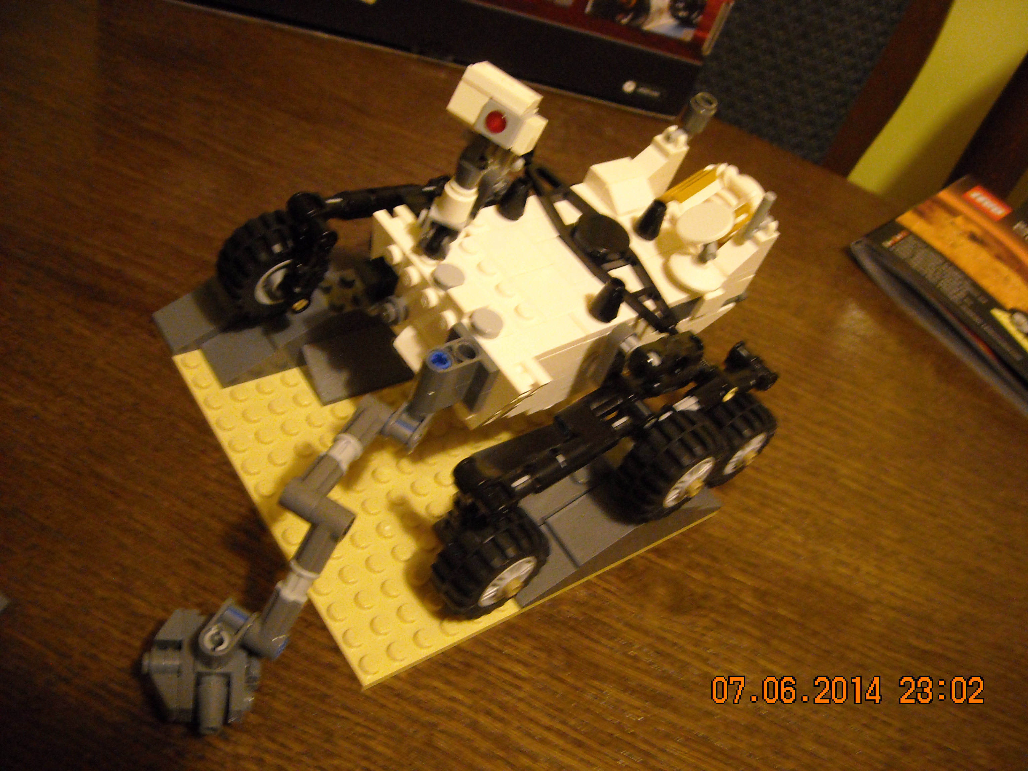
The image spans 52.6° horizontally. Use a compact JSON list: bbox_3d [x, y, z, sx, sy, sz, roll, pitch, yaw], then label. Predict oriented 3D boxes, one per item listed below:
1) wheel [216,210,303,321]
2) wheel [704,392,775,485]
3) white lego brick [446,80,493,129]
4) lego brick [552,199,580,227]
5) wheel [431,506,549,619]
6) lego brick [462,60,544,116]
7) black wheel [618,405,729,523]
[{"bbox_3d":[-0.067,-0.034,0.292,0.030,0.030,0.015,-22,61,-35],"label":"wheel"},{"bbox_3d":[0.067,0.017,0.322,0.030,0.030,0.015,-24,62,-36],"label":"wheel"},{"bbox_3d":[-0.008,-0.062,0.228,0.008,0.008,0.007,35,32,9],"label":"white lego brick"},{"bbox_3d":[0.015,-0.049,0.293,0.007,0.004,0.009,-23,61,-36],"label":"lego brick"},{"bbox_3d":[-0.006,0.045,0.262,0.030,0.030,0.015,-24,62,-36],"label":"wheel"},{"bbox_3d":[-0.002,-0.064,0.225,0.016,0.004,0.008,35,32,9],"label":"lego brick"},{"bbox_3d":[0.042,0.021,0.277,0.030,0.030,0.015,-24,62,-36],"label":"black wheel"}]

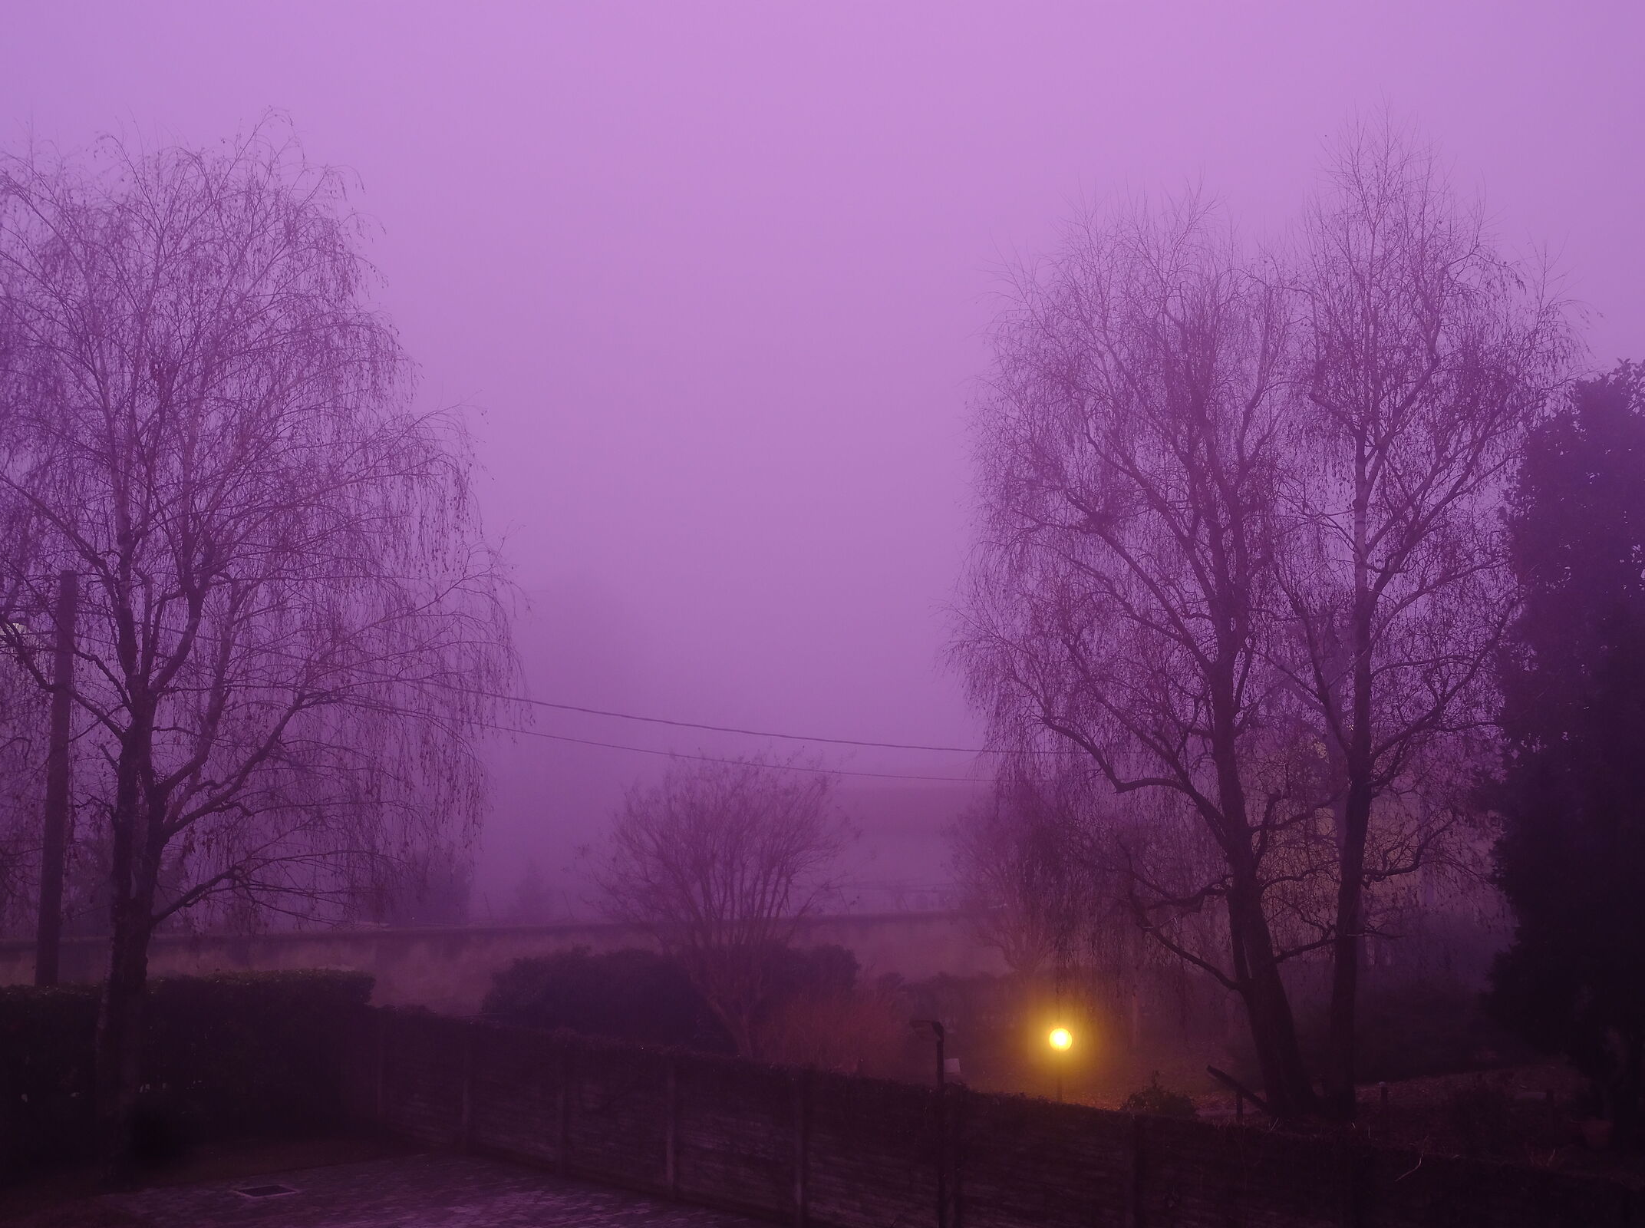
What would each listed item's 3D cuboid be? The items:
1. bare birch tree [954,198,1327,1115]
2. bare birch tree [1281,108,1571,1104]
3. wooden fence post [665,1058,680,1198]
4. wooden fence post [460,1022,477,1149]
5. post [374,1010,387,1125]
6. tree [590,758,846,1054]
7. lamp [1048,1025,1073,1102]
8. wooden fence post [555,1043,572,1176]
[{"bbox_3d":[4.595,0.425,25.863,5.385,13.345,5.200,0,-7,0],"label":"bare birch tree"},{"bbox_3d":[8.799,-0.196,25.939,4.191,14.595,4.191,0,-7,0],"label":"bare birch tree"},{"bbox_3d":[-1.649,5.616,19.708,0.130,1.540,0.130,7,-10,-43],"label":"wooden fence post"},{"bbox_3d":[-4.528,5.987,22.728,0.130,1.540,0.130,7,-10,-43],"label":"wooden fence post"},{"bbox_3d":[-5.968,6.172,24.238,0.130,1.540,0.130,7,-10,-43],"label":"post"},{"bbox_3d":[-1.679,4.982,30.044,4.299,5.318,4.299,0,-7,0],"label":"tree"},{"bbox_3d":[3.447,6.558,25.907,0.280,1.181,0.280,0,-7,0],"label":"lamp"},{"bbox_3d":[-3.088,5.801,21.218,0.130,1.540,0.130,7,-10,-43],"label":"wooden fence post"}]

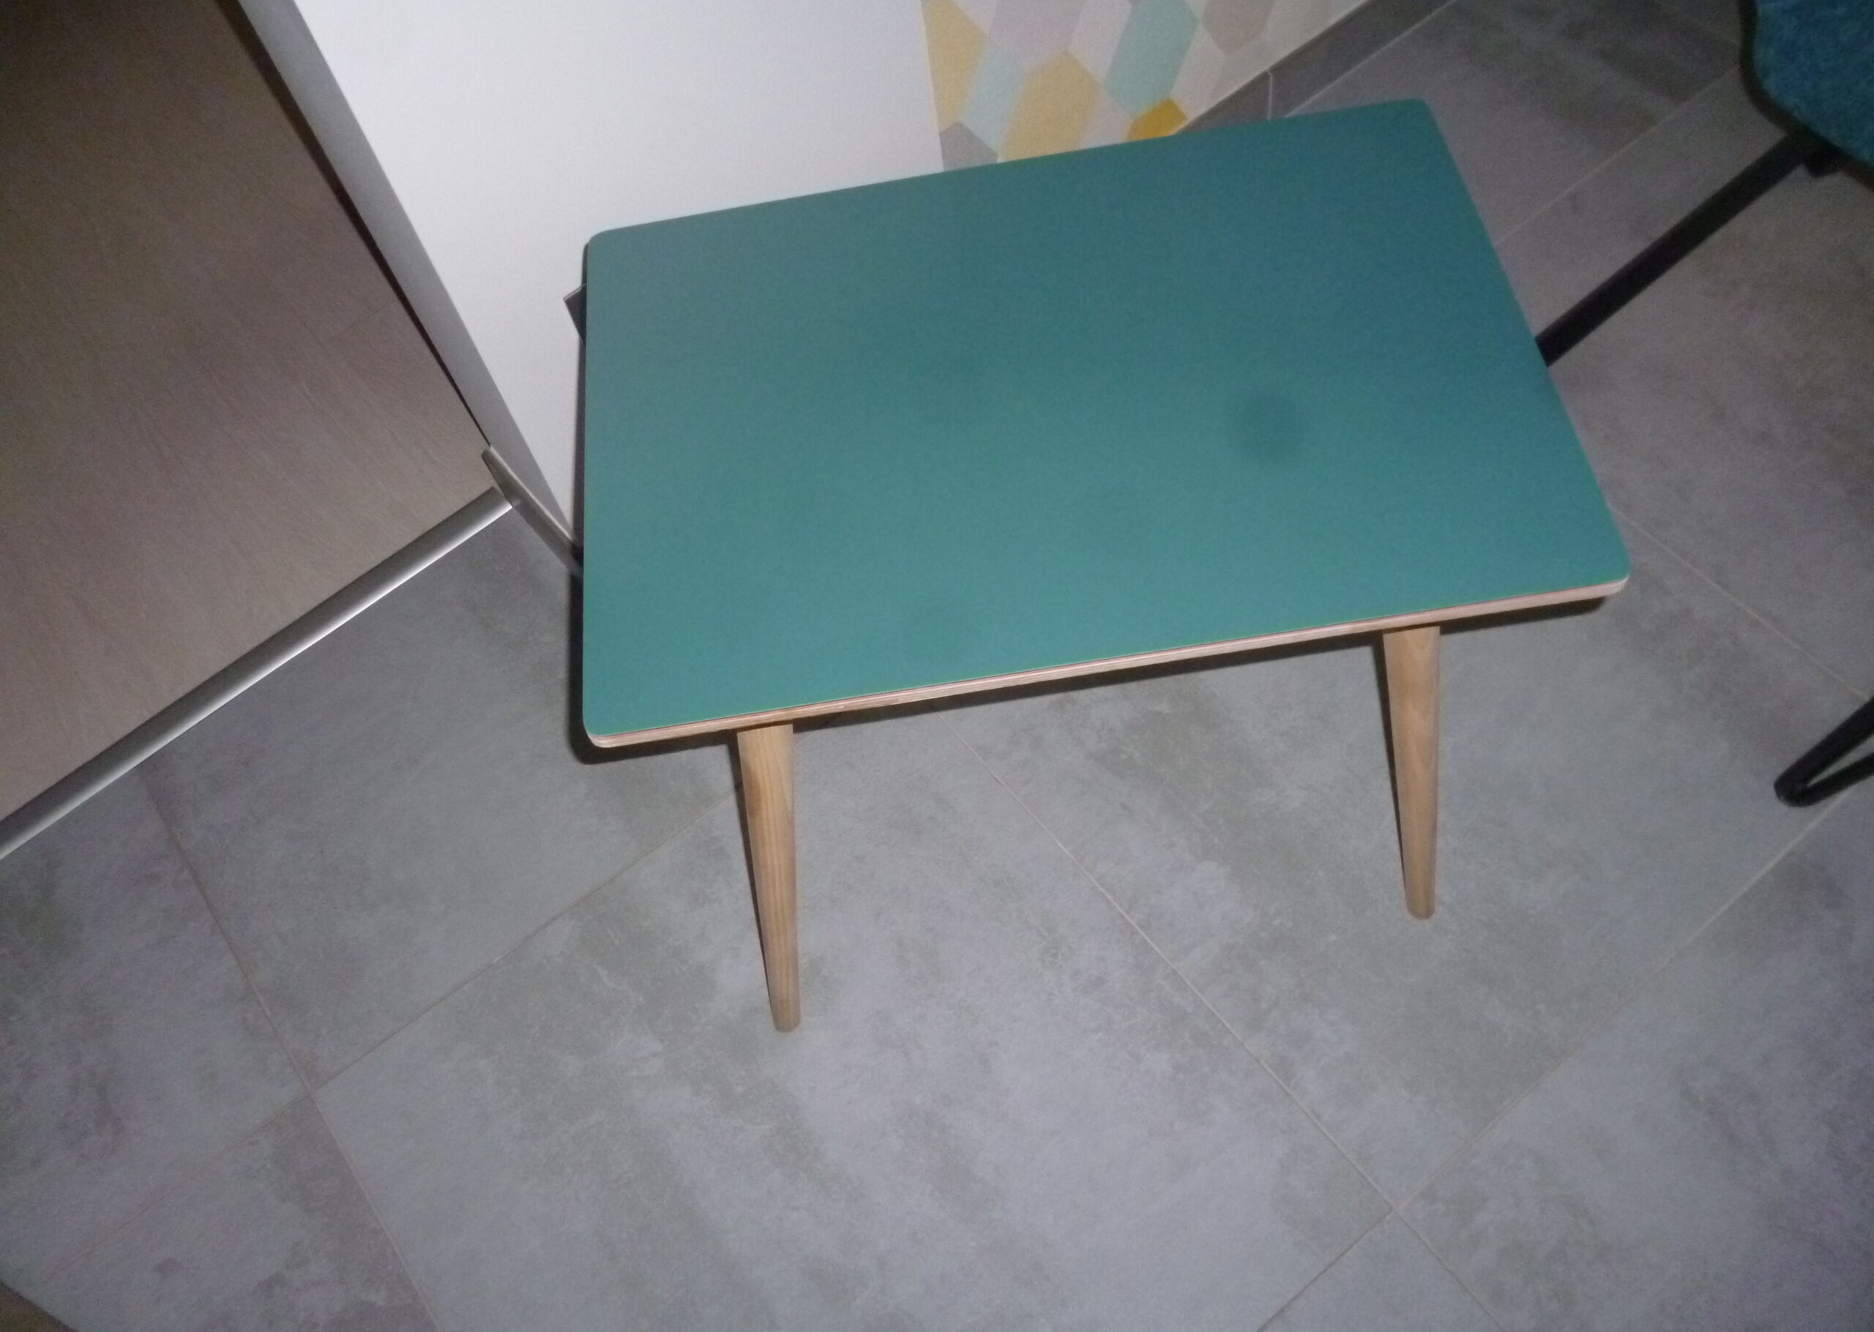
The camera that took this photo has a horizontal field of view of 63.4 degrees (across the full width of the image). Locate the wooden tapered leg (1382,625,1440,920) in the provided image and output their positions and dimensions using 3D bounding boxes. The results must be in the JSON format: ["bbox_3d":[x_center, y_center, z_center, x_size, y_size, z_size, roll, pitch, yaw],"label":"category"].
[{"bbox_3d":[0.314,0.056,0.993,0.035,0.537,0.035,-14,54,9],"label":"wooden tapered leg"}]

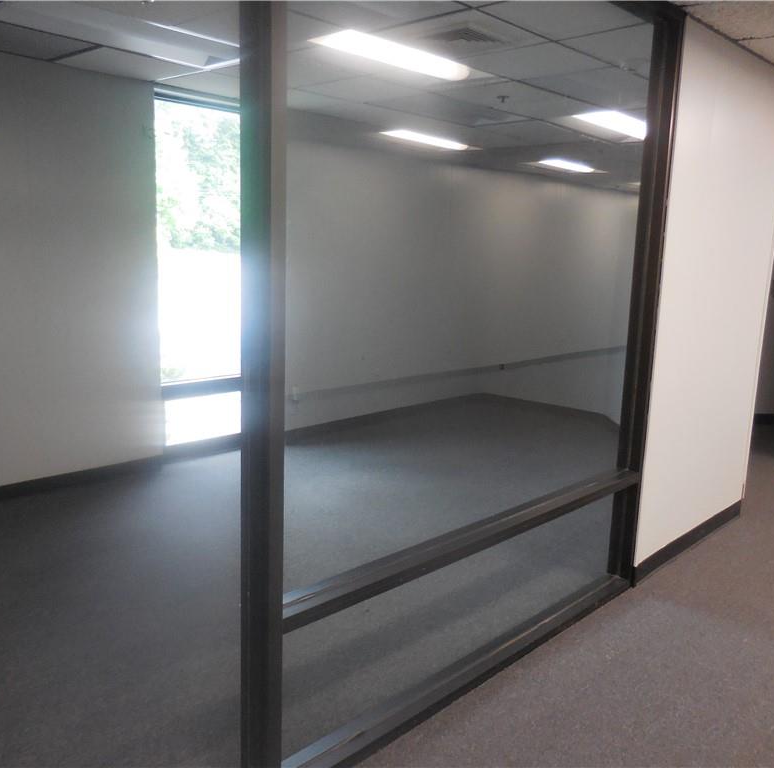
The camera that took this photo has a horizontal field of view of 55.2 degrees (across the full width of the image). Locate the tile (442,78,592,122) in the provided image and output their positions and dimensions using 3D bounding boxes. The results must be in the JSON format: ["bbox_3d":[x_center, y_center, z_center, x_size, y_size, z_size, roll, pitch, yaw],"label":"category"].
[{"bbox_3d":[0.918,-1.825,4.801,0.610,0.020,1.219,12,15,42],"label":"tile"}]

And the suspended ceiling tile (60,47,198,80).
[{"bbox_3d":[-1.415,-1.764,4.070,0.561,0.020,0.610,12,15,42],"label":"suspended ceiling tile"}]

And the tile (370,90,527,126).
[{"bbox_3d":[0.476,-1.918,5.210,0.610,0.020,1.219,12,15,42],"label":"tile"}]

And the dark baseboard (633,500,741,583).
[{"bbox_3d":[1.593,0.791,3.817,0.012,0.100,1.330,12,15,42],"label":"dark baseboard"}]

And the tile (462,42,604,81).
[{"bbox_3d":[0.733,-1.628,3.736,0.610,0.020,0.610,12,15,42],"label":"tile"}]

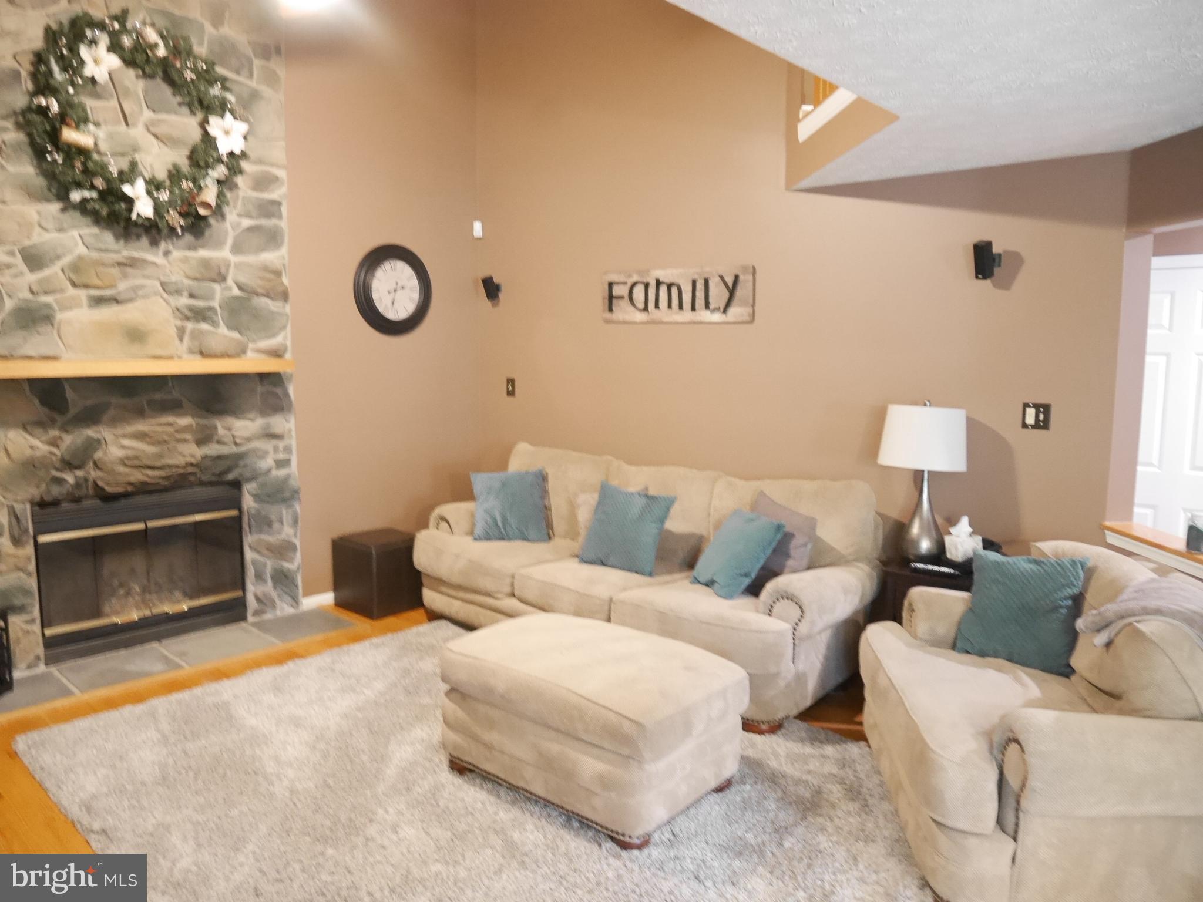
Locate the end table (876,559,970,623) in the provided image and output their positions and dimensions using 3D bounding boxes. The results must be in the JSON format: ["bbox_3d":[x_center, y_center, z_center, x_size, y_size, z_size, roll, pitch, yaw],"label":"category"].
[{"bbox_3d":[1.536,0.807,3.545,0.560,0.645,0.530,6,9,40],"label":"end table"}]

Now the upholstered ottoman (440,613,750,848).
[{"bbox_3d":[-0.030,0.935,2.985,0.930,0.465,0.600,6,9,39],"label":"upholstered ottoman"}]

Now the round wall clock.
[{"bbox_3d":[-1.288,-1.001,5.201,0.050,0.560,0.560,6,9,40],"label":"round wall clock"}]

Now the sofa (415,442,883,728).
[{"bbox_3d":[0.159,0.544,4.366,2.270,0.945,0.980,6,9,40],"label":"sofa"}]

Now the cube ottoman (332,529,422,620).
[{"bbox_3d":[-1.304,0.720,4.993,0.400,0.415,0.410,6,9,39],"label":"cube ottoman"}]

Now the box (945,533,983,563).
[{"bbox_3d":[1.588,0.417,3.646,0.120,0.107,0.105,-1,7,-13],"label":"box"}]

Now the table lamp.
[{"bbox_3d":[1.401,0.125,3.638,0.365,0.685,0.365,6,9,40],"label":"table lamp"}]

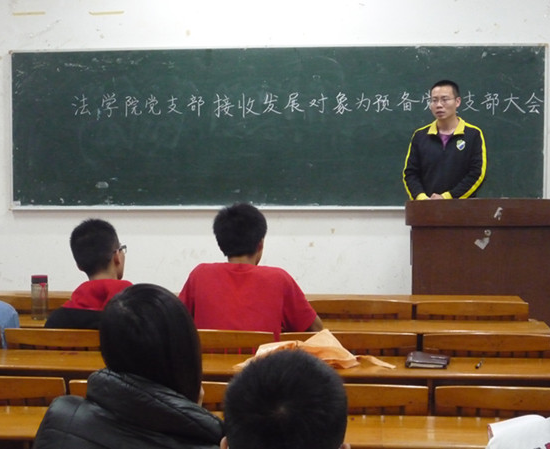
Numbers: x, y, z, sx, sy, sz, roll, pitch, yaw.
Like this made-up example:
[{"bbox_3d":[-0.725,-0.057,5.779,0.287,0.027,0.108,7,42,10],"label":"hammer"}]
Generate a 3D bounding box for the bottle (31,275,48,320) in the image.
[{"bbox_3d":[-0.997,0.309,5.060,0.068,0.188,0.068,0,3,5],"label":"bottle"}]

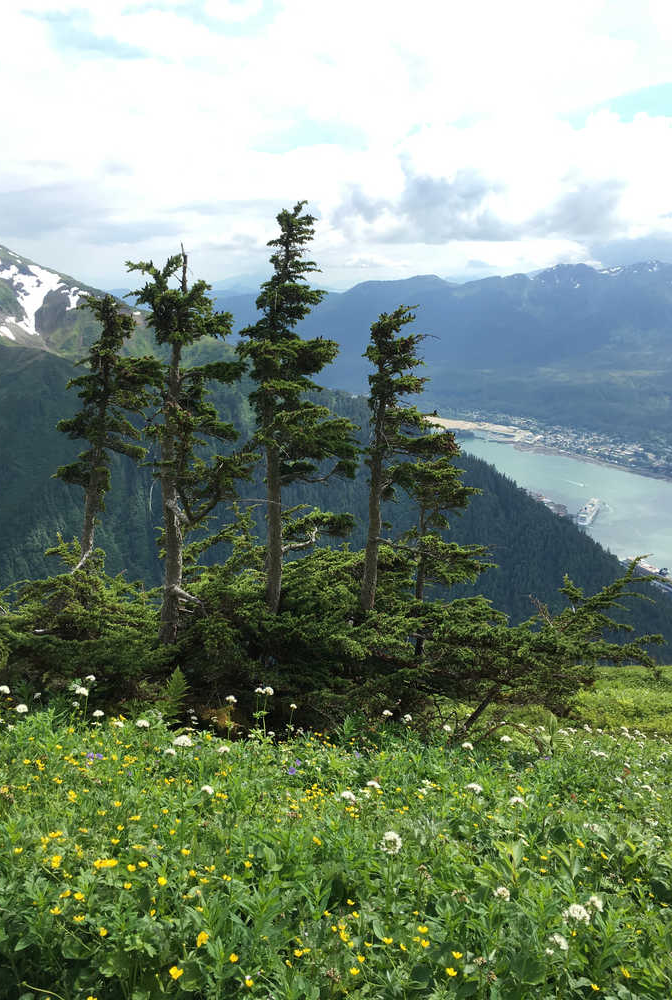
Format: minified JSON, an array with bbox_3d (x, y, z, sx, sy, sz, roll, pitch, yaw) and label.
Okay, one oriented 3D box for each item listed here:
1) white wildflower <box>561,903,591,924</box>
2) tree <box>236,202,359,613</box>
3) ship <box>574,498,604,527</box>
[{"bbox_3d":[0.459,0.790,1.600,0.054,0.034,0.050,0,14,0],"label":"white wildflower"},{"bbox_3d":[-0.311,-0.461,6.794,0.950,3.595,0.950,0,14,0],"label":"tree"},{"bbox_3d":[853.026,43.140,2823.648,34.000,43.000,255.000,7,16,26],"label":"ship"}]

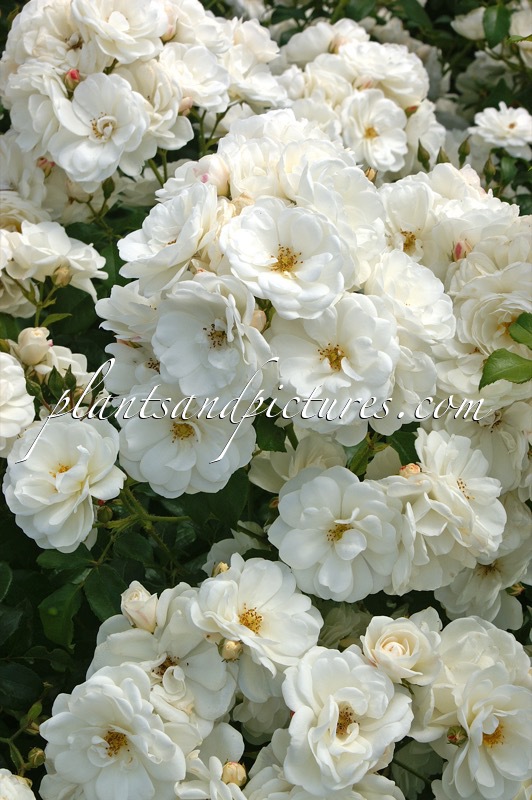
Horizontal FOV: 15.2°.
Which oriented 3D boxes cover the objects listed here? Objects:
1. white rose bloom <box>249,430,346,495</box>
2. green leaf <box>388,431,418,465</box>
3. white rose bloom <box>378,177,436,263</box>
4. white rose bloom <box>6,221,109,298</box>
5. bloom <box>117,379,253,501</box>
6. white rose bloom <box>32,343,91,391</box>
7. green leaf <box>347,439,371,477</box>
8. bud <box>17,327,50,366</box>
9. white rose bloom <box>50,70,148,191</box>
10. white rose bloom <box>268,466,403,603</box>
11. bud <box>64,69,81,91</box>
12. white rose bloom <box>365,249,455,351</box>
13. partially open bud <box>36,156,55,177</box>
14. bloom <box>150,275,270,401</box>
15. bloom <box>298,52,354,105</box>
[{"bbox_3d":[0.021,0.041,1.220,0.062,0.050,0.050,4,54,7],"label":"white rose bloom"},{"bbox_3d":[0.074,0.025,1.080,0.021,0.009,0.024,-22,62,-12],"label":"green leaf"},{"bbox_3d":[0.095,-0.117,1.330,0.048,0.060,0.045,-2,-14,-3],"label":"white rose bloom"},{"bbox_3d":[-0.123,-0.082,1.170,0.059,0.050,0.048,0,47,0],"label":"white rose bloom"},{"bbox_3d":[-0.044,0.018,1.090,0.074,0.072,0.040,0,-6,0],"label":"bloom"},{"bbox_3d":[-0.118,-0.018,1.150,0.039,0.030,0.039,18,37,0],"label":"white rose bloom"},{"bbox_3d":[0.054,0.034,1.170,0.013,0.010,0.025,23,74,7],"label":"green leaf"},{"bbox_3d":[-0.129,-0.029,1.100,0.020,0.023,0.020,0,26,0],"label":"bud"},{"bbox_3d":[-0.117,-0.188,1.400,0.072,0.082,0.045,0,-12,0],"label":"white rose bloom"},{"bbox_3d":[0.036,0.070,1.040,0.069,0.069,0.036,1,-17,2],"label":"white rose bloom"},{"bbox_3d":[-0.129,-0.213,1.330,0.011,0.016,0.011,6,25,0],"label":"bud"},{"bbox_3d":[0.088,-0.062,1.230,0.060,0.048,0.065,-18,73,-33],"label":"white rose bloom"},{"bbox_3d":[-0.156,-0.165,1.410,0.012,0.014,0.011,0,25,0],"label":"partially open bud"},{"bbox_3d":[-0.029,-0.033,1.060,0.066,0.069,0.042,0,3,-18],"label":"bloom"},{"bbox_3d":[0.040,-0.213,1.330,0.040,0.034,0.039,0,56,0],"label":"bloom"}]

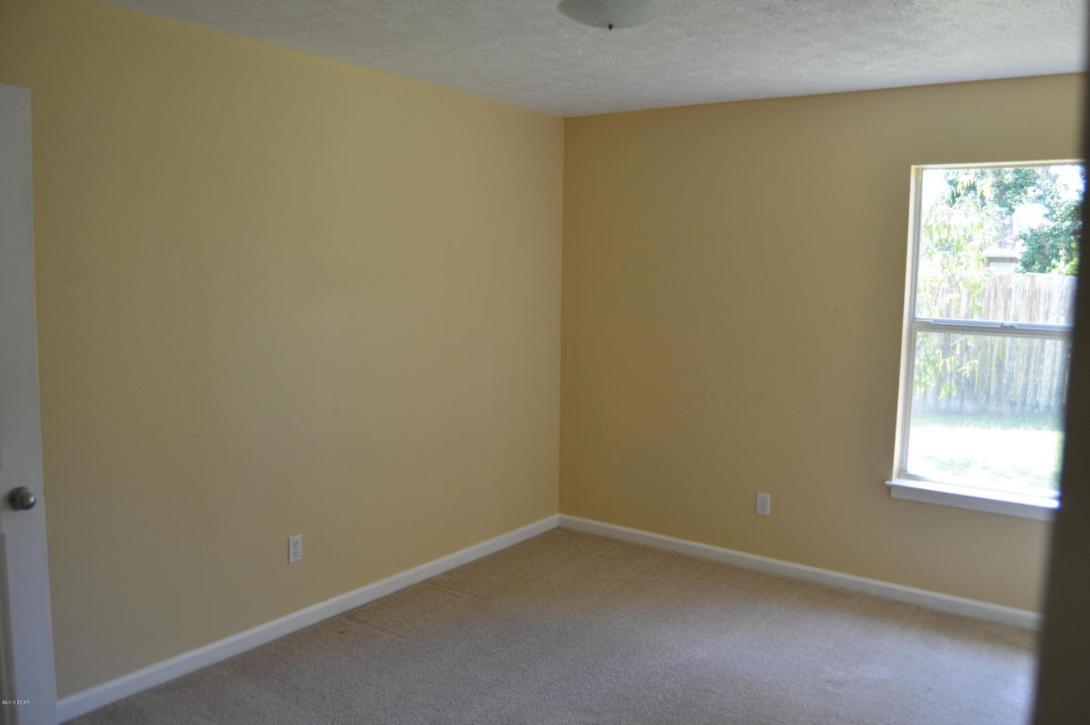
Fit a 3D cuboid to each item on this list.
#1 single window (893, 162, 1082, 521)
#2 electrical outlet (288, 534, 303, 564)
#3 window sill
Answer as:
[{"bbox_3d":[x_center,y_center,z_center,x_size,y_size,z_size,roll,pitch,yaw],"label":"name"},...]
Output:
[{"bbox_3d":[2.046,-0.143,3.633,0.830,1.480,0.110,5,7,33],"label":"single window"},{"bbox_3d":[-1.048,0.787,3.445,0.012,0.114,0.071,5,7,37],"label":"electrical outlet"},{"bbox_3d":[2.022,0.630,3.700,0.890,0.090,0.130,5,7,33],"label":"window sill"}]

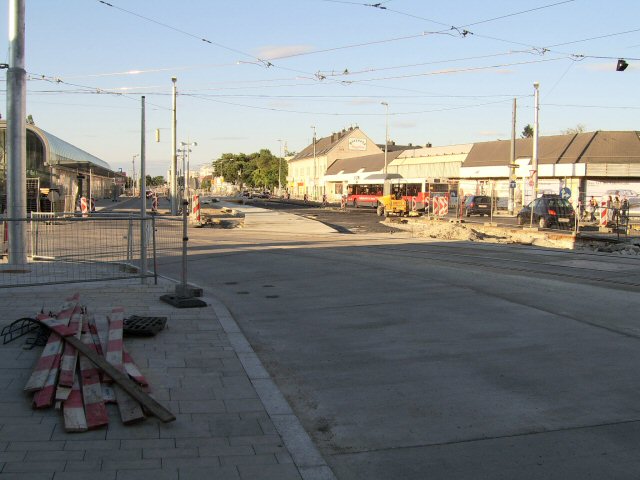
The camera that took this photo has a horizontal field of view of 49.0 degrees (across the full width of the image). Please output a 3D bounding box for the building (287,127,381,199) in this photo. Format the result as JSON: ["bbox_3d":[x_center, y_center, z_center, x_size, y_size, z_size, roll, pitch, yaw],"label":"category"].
[{"bbox_3d":[2.207,-12.820,126.504,9.700,11.500,34.000,0,4,-13],"label":"building"}]

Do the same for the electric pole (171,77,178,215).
[{"bbox_3d":[-9.537,-6.102,45.995,0.380,8.850,0.380,0,4,-13],"label":"electric pole"}]

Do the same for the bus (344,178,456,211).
[{"bbox_3d":[7.605,-4.696,72.767,2.550,3.000,18.000,-1,4,-20],"label":"bus"}]

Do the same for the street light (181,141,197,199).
[{"bbox_3d":[-16.406,-8.576,87.728,2.000,7.900,0.450,0,4,-13],"label":"street light"}]

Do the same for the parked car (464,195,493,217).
[{"bbox_3d":[11.788,-2.597,52.248,1.720,1.520,4.250,1,4,2],"label":"parked car"}]

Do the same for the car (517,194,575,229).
[{"bbox_3d":[10.668,-1.338,33.347,1.660,1.530,3.900,0,4,-4],"label":"car"}]

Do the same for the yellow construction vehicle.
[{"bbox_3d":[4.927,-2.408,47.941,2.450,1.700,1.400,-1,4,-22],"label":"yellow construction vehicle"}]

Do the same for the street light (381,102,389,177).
[{"bbox_3d":[7.010,-9.059,75.621,0.850,11.000,0.300,0,4,-14],"label":"street light"}]

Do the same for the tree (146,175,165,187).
[{"bbox_3d":[-60.836,-20.743,259.738,6.800,7.600,6.800,0,4,-13],"label":"tree"}]

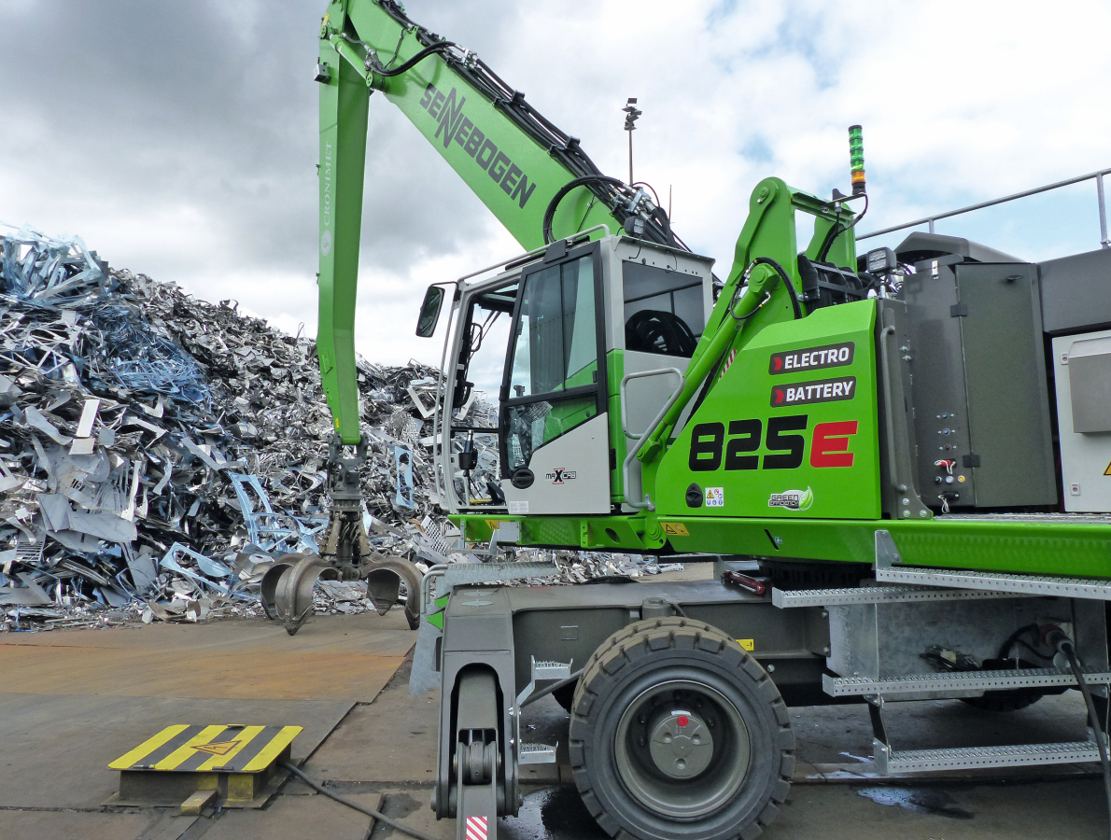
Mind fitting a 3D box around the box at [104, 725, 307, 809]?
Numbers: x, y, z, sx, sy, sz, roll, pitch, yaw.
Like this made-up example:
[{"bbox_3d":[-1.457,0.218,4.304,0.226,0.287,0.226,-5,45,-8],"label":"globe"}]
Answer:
[{"bbox_3d":[-1.970,1.975,4.670,0.830,0.200,0.810,0,-5,-2],"label":"box"}]

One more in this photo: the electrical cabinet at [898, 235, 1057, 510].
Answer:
[{"bbox_3d":[1.820,-0.150,3.570,0.530,1.060,0.400,-3,-4,12],"label":"electrical cabinet"}]

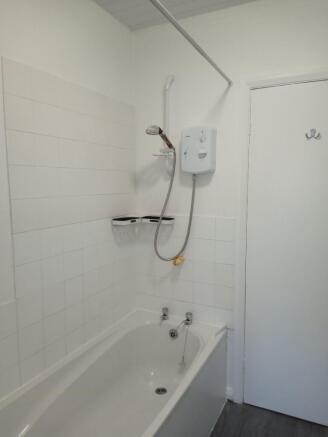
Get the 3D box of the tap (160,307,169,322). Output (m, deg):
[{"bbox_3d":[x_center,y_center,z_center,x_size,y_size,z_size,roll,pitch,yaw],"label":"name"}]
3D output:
[{"bbox_3d":[0.000,0.661,2.425,0.048,0.092,0.075,3,7,27],"label":"tap"}]

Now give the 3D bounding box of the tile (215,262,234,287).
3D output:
[{"bbox_3d":[0.392,0.365,2.298,0.124,0.148,0.010,3,7,27],"label":"tile"}]

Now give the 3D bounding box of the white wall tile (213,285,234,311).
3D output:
[{"bbox_3d":[0.394,0.513,2.313,0.124,0.148,0.010,3,7,27],"label":"white wall tile"}]

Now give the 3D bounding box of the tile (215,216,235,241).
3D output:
[{"bbox_3d":[0.393,0.072,2.266,0.124,0.146,0.010,3,7,27],"label":"tile"}]

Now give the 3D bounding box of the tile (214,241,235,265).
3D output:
[{"bbox_3d":[0.391,0.216,2.283,0.124,0.148,0.010,3,7,27],"label":"tile"}]

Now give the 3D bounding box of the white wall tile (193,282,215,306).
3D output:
[{"bbox_3d":[0.271,0.507,2.375,0.150,0.148,0.010,3,7,27],"label":"white wall tile"}]

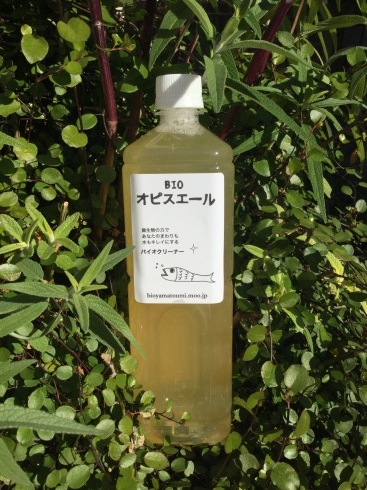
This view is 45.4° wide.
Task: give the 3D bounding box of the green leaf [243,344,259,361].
[{"bbox_3d":[0.057,0.091,0.370,0.019,0.005,0.011,-41,68,-12],"label":"green leaf"}]

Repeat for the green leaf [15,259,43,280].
[{"bbox_3d":[-0.108,0.019,0.309,0.004,0.023,0.013,-32,26,53],"label":"green leaf"}]

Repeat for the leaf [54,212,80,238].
[{"bbox_3d":[-0.090,-0.015,0.340,0.029,0.005,0.009,-38,68,-11],"label":"leaf"}]

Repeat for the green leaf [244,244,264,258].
[{"bbox_3d":[0.056,0.005,0.345,0.017,0.005,0.007,33,69,19],"label":"green leaf"}]

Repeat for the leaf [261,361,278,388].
[{"bbox_3d":[0.072,0.107,0.365,0.014,0.024,0.005,-13,-23,4],"label":"leaf"}]

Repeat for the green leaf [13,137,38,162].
[{"bbox_3d":[-0.124,-0.075,0.345,0.018,0.020,0.006,1,-10,-23],"label":"green leaf"}]

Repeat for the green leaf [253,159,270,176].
[{"bbox_3d":[0.066,-0.065,0.370,0.015,0.016,0.005,-11,-22,2],"label":"green leaf"}]

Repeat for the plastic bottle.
[{"bbox_3d":[-0.001,0.013,0.317,0.071,0.257,0.071,0,14,2],"label":"plastic bottle"}]

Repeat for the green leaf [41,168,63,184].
[{"bbox_3d":[-0.101,-0.053,0.338,0.016,0.003,0.014,8,57,0],"label":"green leaf"}]

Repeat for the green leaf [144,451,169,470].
[{"bbox_3d":[-0.019,0.157,0.318,0.018,0.003,0.015,16,58,0],"label":"green leaf"}]

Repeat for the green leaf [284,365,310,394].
[{"bbox_3d":[0.094,0.112,0.365,0.022,0.026,0.006,-11,-20,12],"label":"green leaf"}]

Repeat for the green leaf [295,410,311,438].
[{"bbox_3d":[0.091,0.136,0.335,0.009,0.005,0.024,34,53,4],"label":"green leaf"}]

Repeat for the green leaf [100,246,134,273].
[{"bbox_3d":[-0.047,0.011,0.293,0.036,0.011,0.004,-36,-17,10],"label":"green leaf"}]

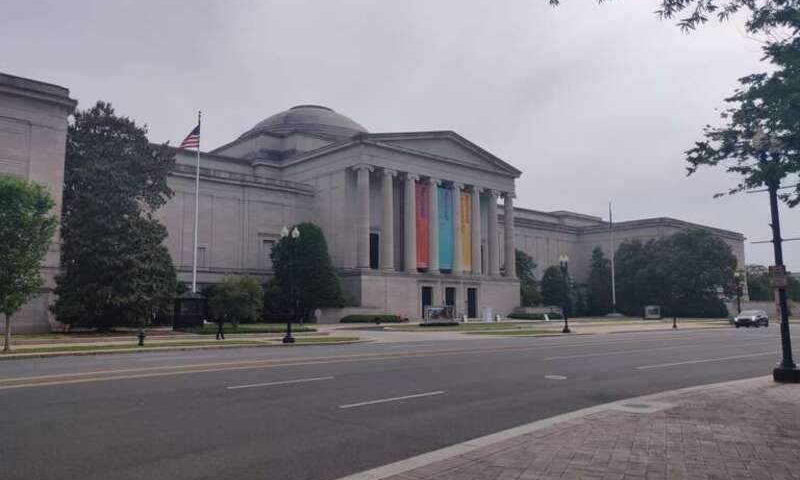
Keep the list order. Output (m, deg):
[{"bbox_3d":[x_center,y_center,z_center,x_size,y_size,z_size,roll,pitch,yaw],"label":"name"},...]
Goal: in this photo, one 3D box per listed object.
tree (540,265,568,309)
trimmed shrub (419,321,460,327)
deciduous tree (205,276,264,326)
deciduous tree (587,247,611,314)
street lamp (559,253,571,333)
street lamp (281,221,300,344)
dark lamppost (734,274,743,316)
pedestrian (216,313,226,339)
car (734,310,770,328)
[{"bbox_3d":[32.130,10.367,119.597,5.800,10.400,5.800,6,-9,-42],"label":"tree"},{"bbox_3d":[3.756,8.035,54.945,4.200,0.450,1.100,6,-9,-42],"label":"trimmed shrub"},{"bbox_3d":[-14.369,5.423,50.207,4.900,4.500,4.900,6,-9,-42],"label":"deciduous tree"},{"bbox_3d":[45.104,9.135,129.803,5.800,15.200,5.800,6,-9,-42],"label":"deciduous tree"},{"bbox_3d":[12.898,4.140,45.022,1.050,6.200,0.600,6,-9,-42],"label":"street lamp"},{"bbox_3d":[-5.915,2.349,30.931,1.050,6.200,0.600,6,-9,-42],"label":"street lamp"},{"bbox_3d":[40.299,7.033,68.650,1.050,6.200,0.600,6,-9,-42],"label":"dark lamppost"},{"bbox_3d":[-10.515,5.105,33.940,0.600,1.680,0.550,6,-9,-42],"label":"pedestrian"},{"bbox_3d":[36.477,8.209,59.962,4.600,1.650,1.880,6,-9,-42],"label":"car"}]

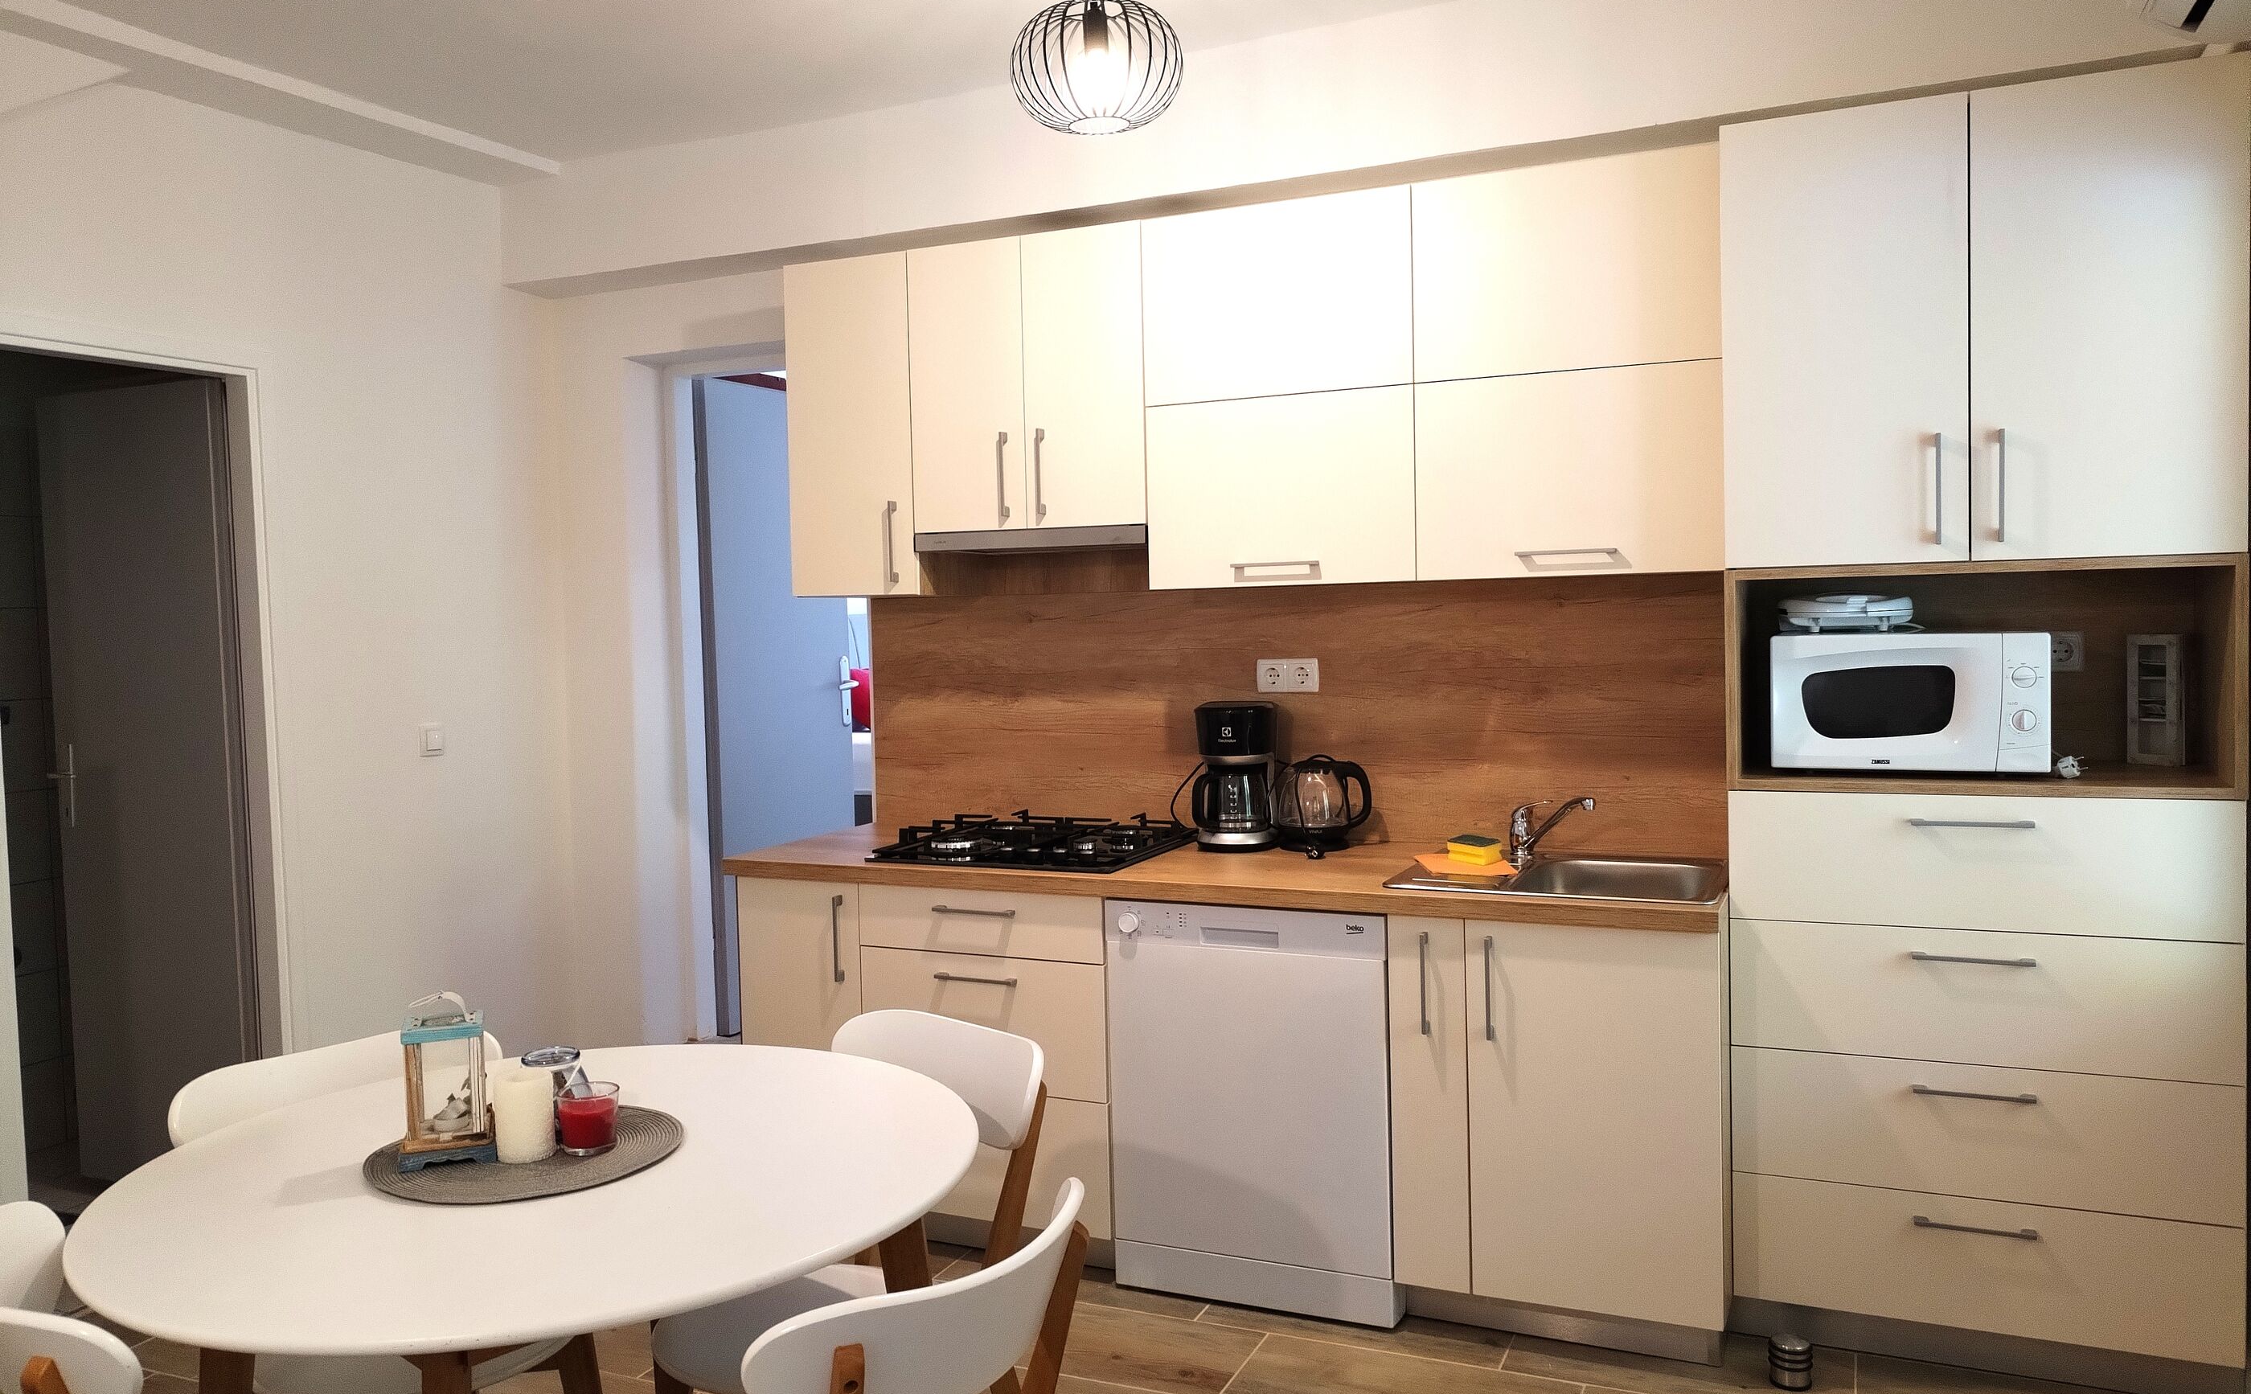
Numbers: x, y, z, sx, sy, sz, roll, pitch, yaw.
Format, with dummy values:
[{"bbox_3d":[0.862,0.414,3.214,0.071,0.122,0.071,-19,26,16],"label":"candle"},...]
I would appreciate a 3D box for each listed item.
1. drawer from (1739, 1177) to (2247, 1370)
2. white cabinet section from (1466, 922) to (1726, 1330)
[{"bbox_3d":[1.597,0.989,3.197,0.802,0.237,0.480,0,3,24],"label":"drawer"},{"bbox_3d":[0.979,0.762,3.365,0.454,0.717,0.580,0,3,25],"label":"white cabinet section"}]

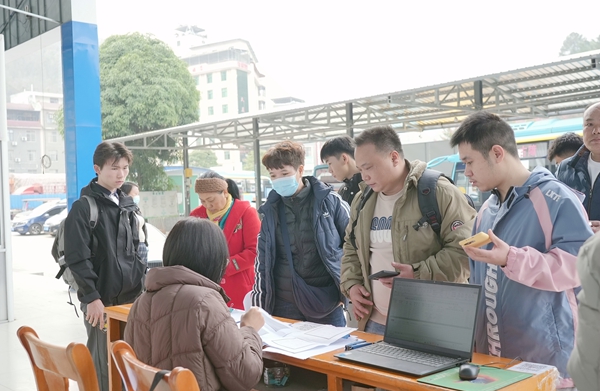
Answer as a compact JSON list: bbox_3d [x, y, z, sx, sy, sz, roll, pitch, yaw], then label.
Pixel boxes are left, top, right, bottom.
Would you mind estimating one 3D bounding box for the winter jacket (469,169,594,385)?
[{"bbox_3d":[0.759,0.267,2.170,0.380,0.710,0.500,-2,0,-39],"label":"winter jacket"}]

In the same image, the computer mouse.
[{"bbox_3d":[0.473,0.488,1.819,0.061,0.037,0.102,-2,0,21],"label":"computer mouse"}]

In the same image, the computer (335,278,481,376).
[{"bbox_3d":[0.332,0.402,2.030,0.291,0.229,0.357,-2,0,-39],"label":"computer"}]

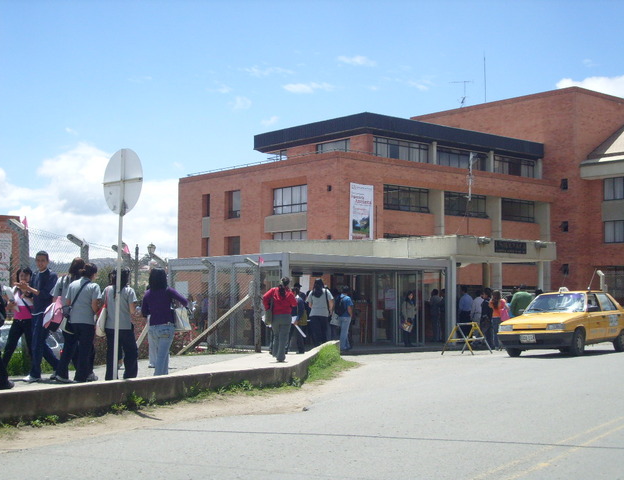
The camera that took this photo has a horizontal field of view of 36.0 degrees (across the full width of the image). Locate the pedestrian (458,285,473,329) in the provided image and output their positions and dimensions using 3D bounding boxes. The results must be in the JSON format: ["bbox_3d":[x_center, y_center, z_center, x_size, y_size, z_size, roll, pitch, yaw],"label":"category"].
[{"bbox_3d":[4.565,2.208,28.500,0.500,1.702,0.300,1,-4,-14],"label":"pedestrian"}]

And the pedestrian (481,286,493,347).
[{"bbox_3d":[5.060,2.234,27.800,0.320,1.680,0.450,2,-4,-25],"label":"pedestrian"}]

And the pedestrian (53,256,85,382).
[{"bbox_3d":[-3.318,1.084,13.100,0.500,1.683,0.380,-1,-4,14],"label":"pedestrian"}]

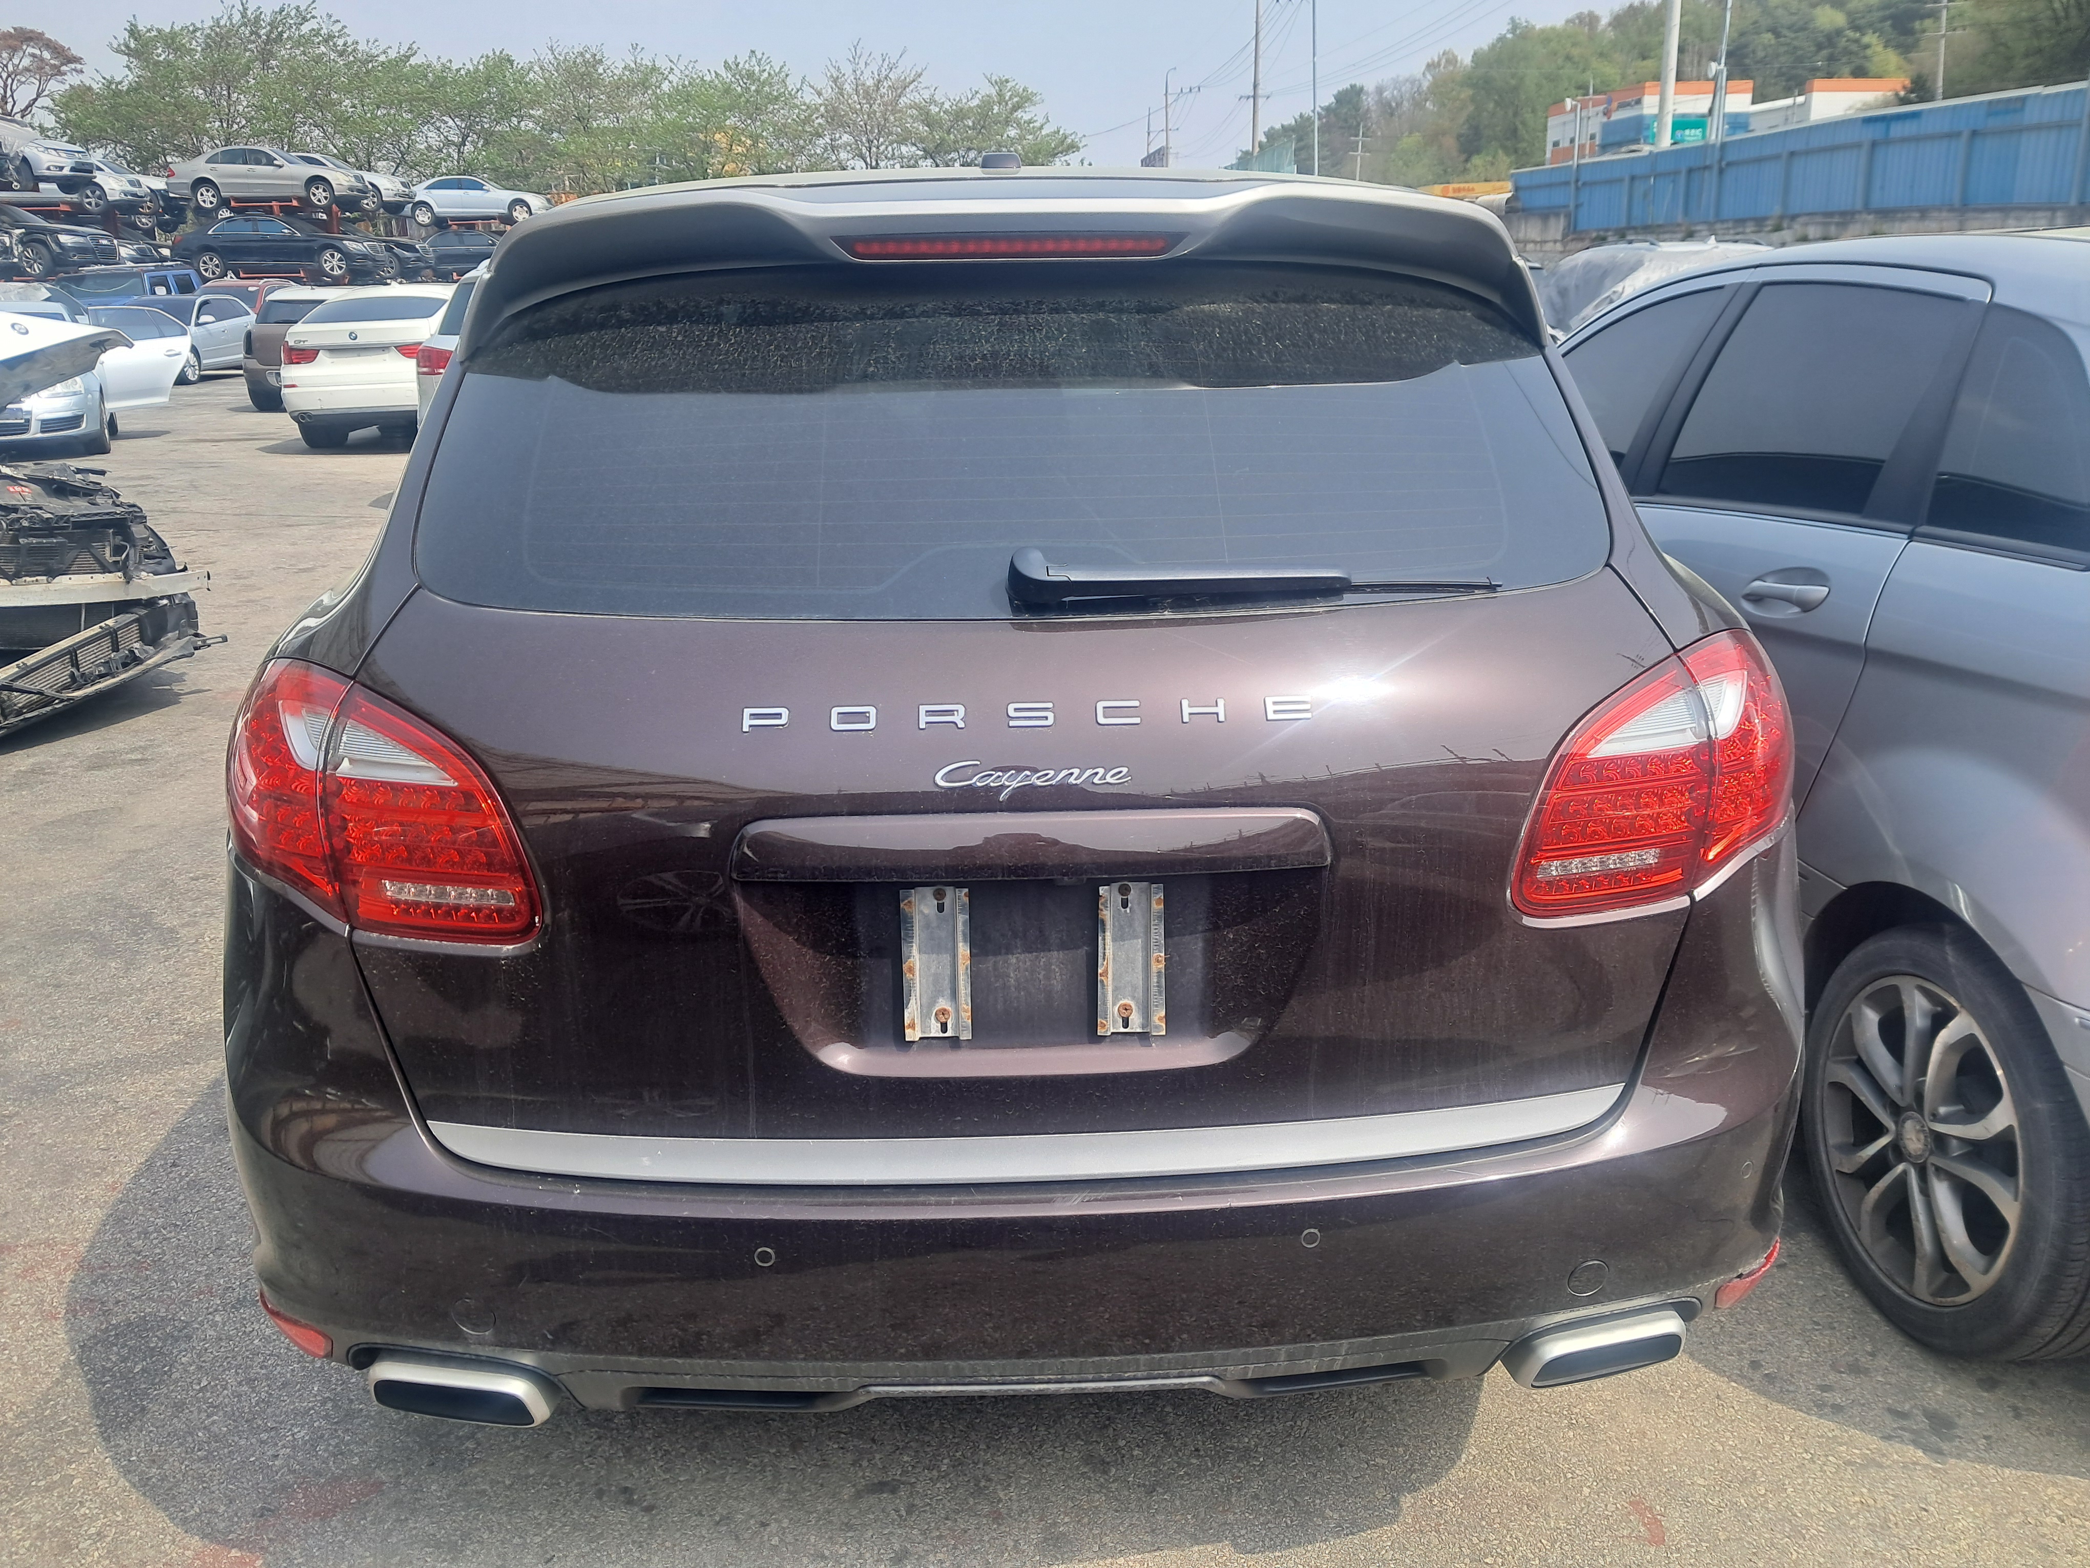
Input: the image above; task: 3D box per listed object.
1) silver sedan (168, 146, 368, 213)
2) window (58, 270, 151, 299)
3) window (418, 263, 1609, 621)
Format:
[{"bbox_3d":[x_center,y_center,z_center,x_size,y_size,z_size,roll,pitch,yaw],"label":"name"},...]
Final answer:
[{"bbox_3d":[-19.874,-15.455,41.806,4.820,1.480,1.820,0,17,2],"label":"silver sedan"},{"bbox_3d":[-16.355,-8.659,28.300,1.450,0.500,0.120,-2,-11,-6],"label":"window"},{"bbox_3d":[-0.028,-0.370,1.709,1.169,0.087,0.523,-1,61,-3],"label":"window"}]

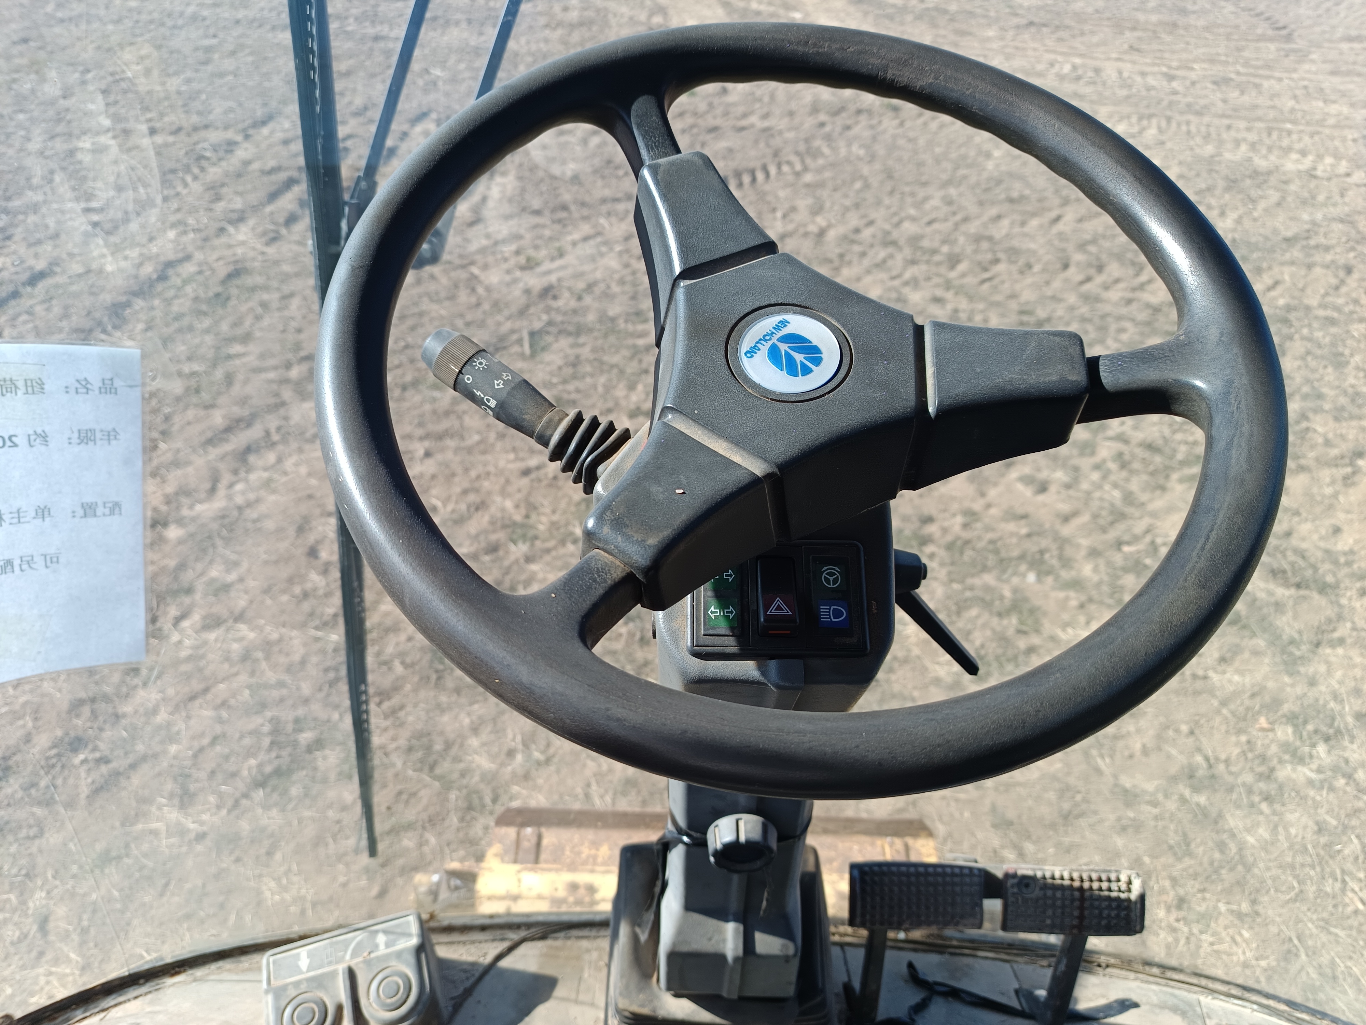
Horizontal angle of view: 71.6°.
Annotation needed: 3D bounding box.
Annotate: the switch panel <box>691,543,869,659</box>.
[{"bbox_3d":[0.042,0.040,0.429,0.080,0.016,0.052,1,68,1],"label":"switch panel"}]

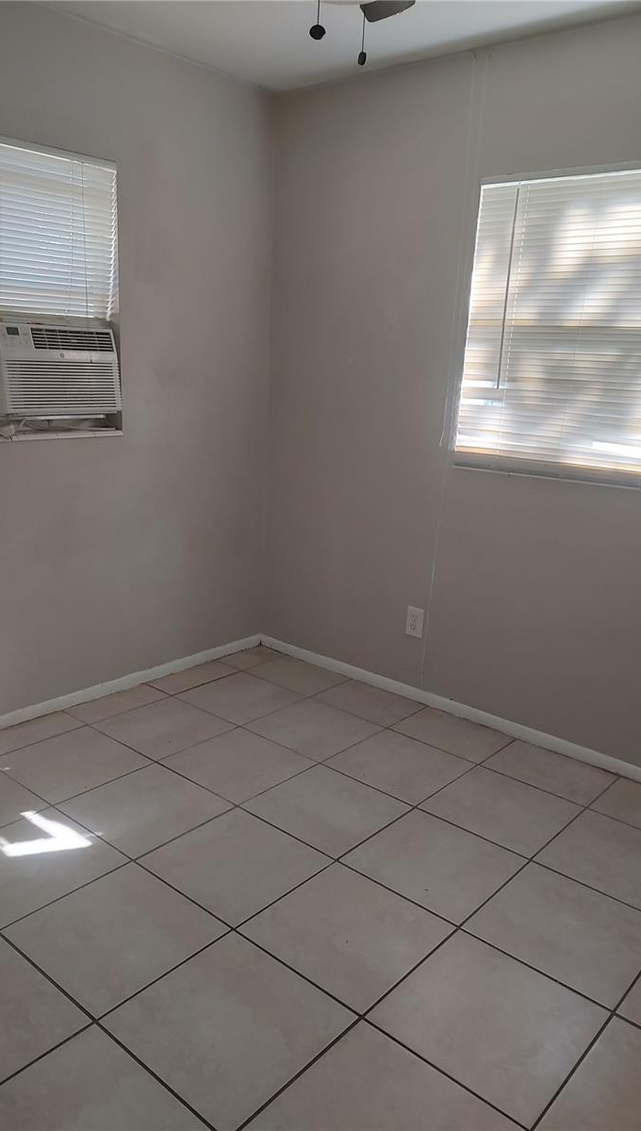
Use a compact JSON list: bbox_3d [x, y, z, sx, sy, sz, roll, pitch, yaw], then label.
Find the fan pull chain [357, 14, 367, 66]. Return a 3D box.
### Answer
[{"bbox_3d":[0.080,-0.996,1.480,0.015,0.095,0.015,3,14,1],"label":"fan pull chain"}]

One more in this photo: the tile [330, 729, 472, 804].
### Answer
[{"bbox_3d":[0.290,0.731,2.865,0.398,0.010,0.398,14,17,38],"label":"tile"}]

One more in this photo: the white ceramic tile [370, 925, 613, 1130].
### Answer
[{"bbox_3d":[0.378,1.007,1.751,0.398,0.010,0.398,14,17,38],"label":"white ceramic tile"}]

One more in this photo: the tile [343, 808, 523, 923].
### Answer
[{"bbox_3d":[0.327,0.852,2.258,0.396,0.010,0.396,14,17,38],"label":"tile"}]

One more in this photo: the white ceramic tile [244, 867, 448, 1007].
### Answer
[{"bbox_3d":[0.070,0.929,1.998,0.398,0.010,0.398,14,17,38],"label":"white ceramic tile"}]

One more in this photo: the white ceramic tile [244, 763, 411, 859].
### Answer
[{"bbox_3d":[0.021,0.774,2.507,0.396,0.010,0.396,14,17,38],"label":"white ceramic tile"}]

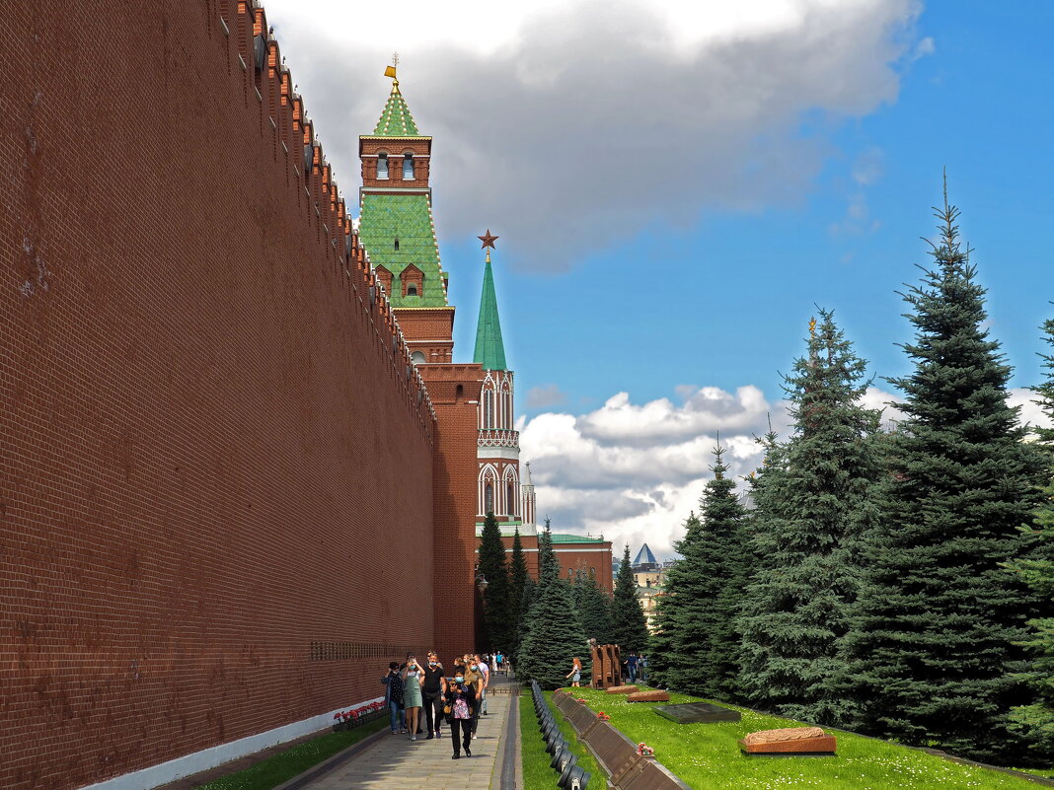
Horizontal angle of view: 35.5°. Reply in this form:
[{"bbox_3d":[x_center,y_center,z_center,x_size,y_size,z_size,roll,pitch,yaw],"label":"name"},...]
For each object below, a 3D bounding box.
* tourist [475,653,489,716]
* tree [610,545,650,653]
[{"bbox_3d":[-1.295,8.380,47.601,0.500,1.722,0.450,-6,-11,36],"label":"tourist"},{"bbox_3d":[7.334,15.623,118.728,3.200,9.420,3.200,0,-9,0],"label":"tree"}]

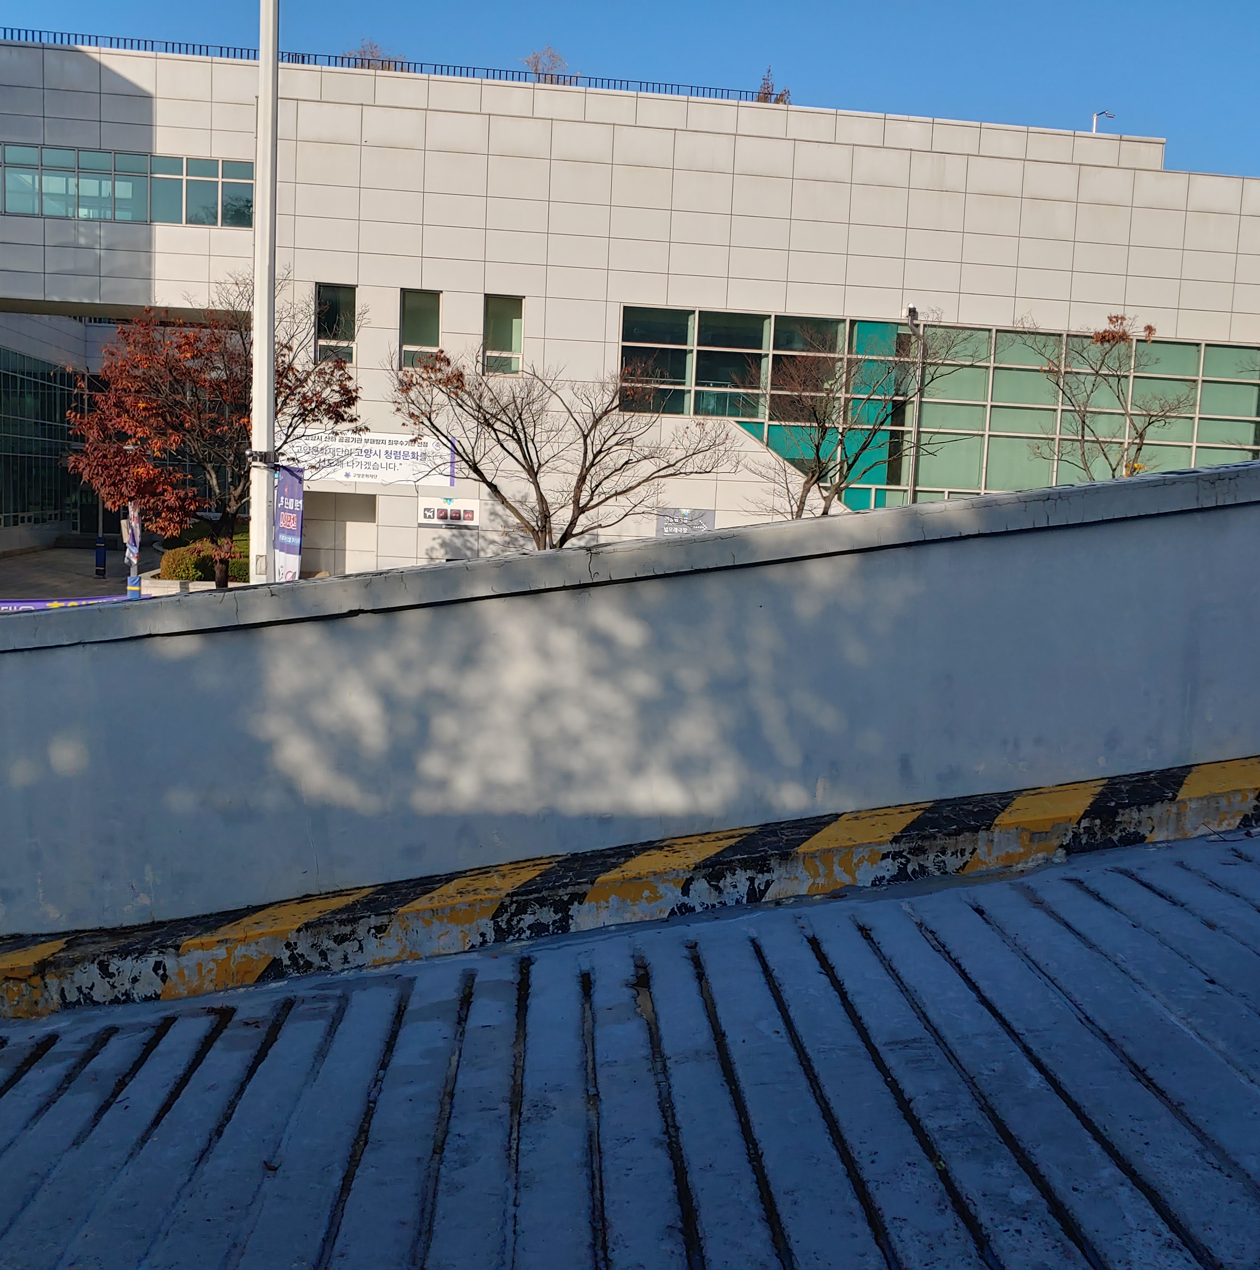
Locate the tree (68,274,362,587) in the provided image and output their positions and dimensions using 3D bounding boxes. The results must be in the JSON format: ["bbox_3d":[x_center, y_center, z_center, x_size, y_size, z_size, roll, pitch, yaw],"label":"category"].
[{"bbox_3d":[-6.929,-3.225,20.313,4.640,5.450,4.270,1,5,-19],"label":"tree"}]

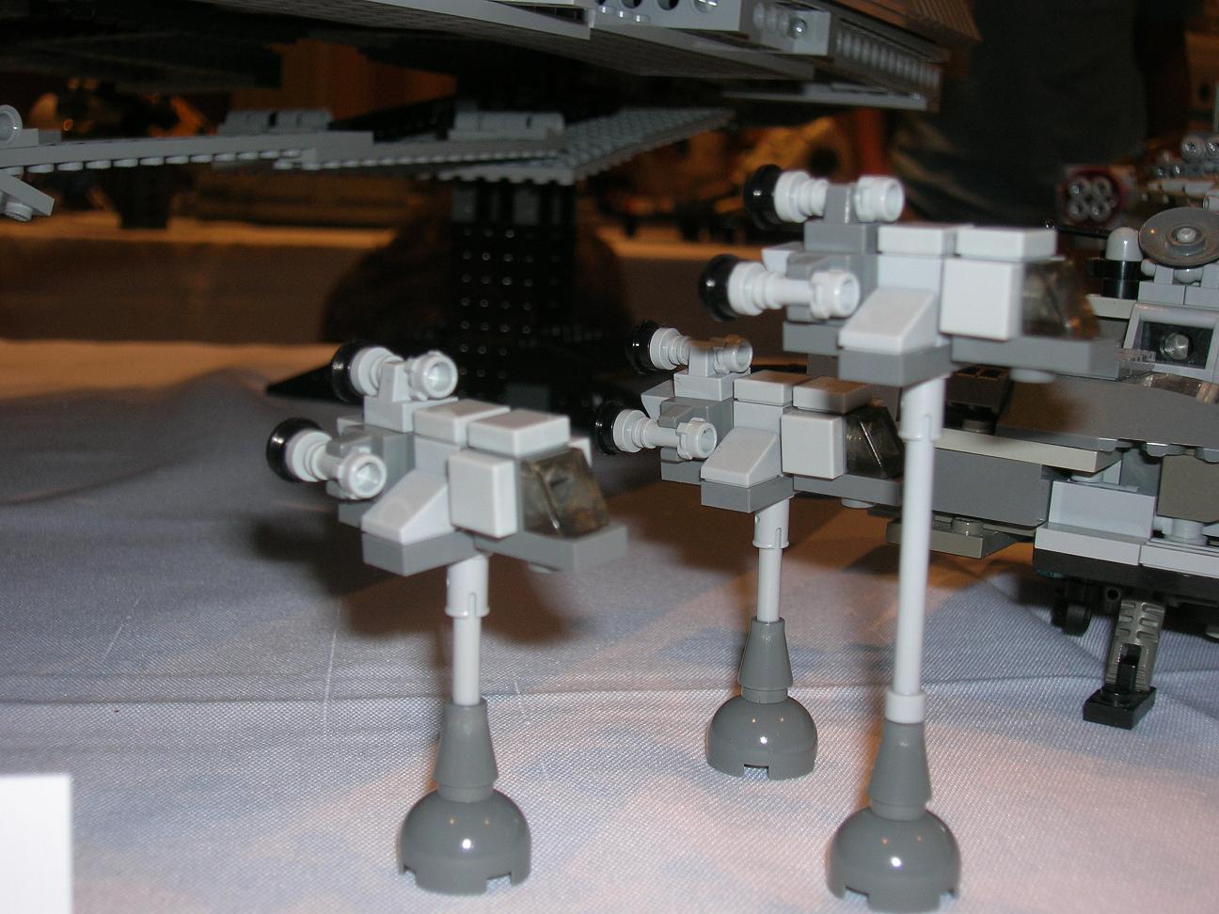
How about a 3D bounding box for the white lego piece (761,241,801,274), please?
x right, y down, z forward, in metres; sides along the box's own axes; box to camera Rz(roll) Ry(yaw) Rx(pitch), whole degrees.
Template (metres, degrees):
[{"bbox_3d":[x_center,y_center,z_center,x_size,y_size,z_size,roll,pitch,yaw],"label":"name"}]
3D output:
[{"bbox_3d":[0.023,-0.021,0.196,0.006,0.008,0.008,9,15,40],"label":"white lego piece"}]

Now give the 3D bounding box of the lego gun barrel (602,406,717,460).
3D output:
[{"bbox_3d":[0.008,-0.003,0.228,0.015,0.006,0.006,9,16,38],"label":"lego gun barrel"}]

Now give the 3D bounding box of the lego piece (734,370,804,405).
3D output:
[{"bbox_3d":[0.022,-0.009,0.222,0.008,0.003,0.008,9,17,38],"label":"lego piece"}]

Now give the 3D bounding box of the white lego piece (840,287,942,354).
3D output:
[{"bbox_3d":[0.031,-0.015,0.178,0.008,0.006,0.008,9,15,39],"label":"white lego piece"}]

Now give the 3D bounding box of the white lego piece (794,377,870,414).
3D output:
[{"bbox_3d":[0.030,-0.008,0.216,0.008,0.003,0.008,9,17,38],"label":"white lego piece"}]

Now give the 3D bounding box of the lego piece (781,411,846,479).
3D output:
[{"bbox_3d":[0.027,-0.002,0.217,0.008,0.008,0.003,9,16,36],"label":"lego piece"}]

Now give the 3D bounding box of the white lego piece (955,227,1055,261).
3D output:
[{"bbox_3d":[0.043,-0.023,0.176,0.008,0.003,0.008,9,15,39],"label":"white lego piece"}]

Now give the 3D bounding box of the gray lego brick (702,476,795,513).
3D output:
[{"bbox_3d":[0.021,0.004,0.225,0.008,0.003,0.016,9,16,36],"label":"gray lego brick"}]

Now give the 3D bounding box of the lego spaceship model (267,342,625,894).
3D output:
[{"bbox_3d":[-0.016,0.018,0.191,0.030,0.060,0.043,-11,17,-43],"label":"lego spaceship model"}]

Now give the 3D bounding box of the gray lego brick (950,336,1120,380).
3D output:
[{"bbox_3d":[0.046,-0.012,0.176,0.016,0.003,0.008,9,15,39],"label":"gray lego brick"}]

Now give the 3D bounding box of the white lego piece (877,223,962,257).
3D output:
[{"bbox_3d":[0.036,-0.024,0.182,0.008,0.003,0.008,9,15,39],"label":"white lego piece"}]

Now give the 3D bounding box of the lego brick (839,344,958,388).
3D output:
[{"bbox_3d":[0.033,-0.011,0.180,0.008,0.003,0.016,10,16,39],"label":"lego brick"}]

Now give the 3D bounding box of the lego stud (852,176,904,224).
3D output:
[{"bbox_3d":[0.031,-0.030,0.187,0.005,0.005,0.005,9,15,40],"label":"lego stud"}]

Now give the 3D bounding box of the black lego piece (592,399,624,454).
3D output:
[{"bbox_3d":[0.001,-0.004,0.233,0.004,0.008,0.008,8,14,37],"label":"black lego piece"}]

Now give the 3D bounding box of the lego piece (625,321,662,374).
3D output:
[{"bbox_3d":[0.006,-0.016,0.233,0.003,0.008,0.008,9,17,38],"label":"lego piece"}]

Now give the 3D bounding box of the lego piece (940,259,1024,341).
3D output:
[{"bbox_3d":[0.040,-0.017,0.174,0.008,0.008,0.003,9,15,40],"label":"lego piece"}]

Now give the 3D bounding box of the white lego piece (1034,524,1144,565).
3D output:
[{"bbox_3d":[0.074,0.013,0.248,0.016,0.003,0.008,9,15,34],"label":"white lego piece"}]

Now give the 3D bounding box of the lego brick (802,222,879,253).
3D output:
[{"bbox_3d":[0.028,-0.026,0.188,0.008,0.003,0.008,9,15,39],"label":"lego brick"}]

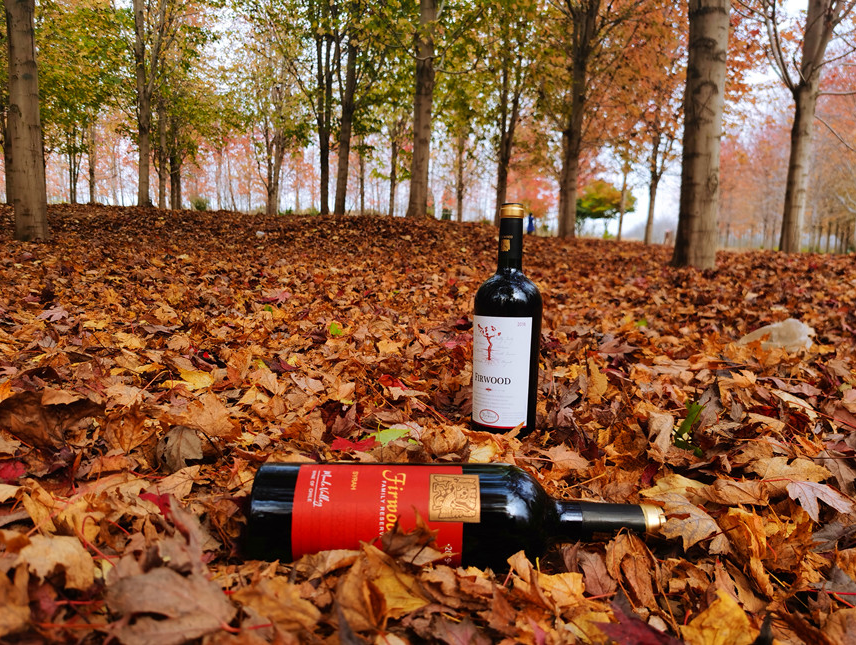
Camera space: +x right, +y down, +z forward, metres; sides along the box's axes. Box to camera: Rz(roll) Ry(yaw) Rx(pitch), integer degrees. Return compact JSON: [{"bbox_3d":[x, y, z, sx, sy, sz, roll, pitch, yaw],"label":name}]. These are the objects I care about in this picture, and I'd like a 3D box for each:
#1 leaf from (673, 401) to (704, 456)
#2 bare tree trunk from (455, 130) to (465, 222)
[{"bbox_3d":[0.315,0.128,0.810,0.045,0.052,0.050,4,7,22],"label":"leaf"},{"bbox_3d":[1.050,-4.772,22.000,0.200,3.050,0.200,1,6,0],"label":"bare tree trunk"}]

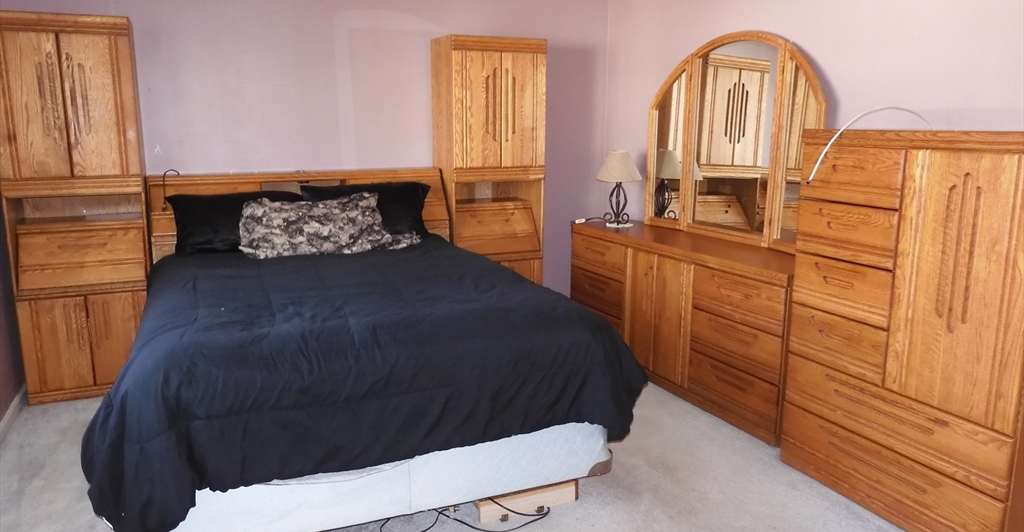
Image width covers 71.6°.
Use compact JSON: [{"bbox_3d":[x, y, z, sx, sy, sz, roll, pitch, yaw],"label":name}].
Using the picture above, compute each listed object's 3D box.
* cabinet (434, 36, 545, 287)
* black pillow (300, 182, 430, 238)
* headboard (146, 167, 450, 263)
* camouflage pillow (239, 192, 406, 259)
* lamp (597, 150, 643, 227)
[{"bbox_3d":[-0.152,-0.521,4.877,0.660,1.962,0.380,-6,12,-26],"label":"cabinet"},{"bbox_3d":[-0.889,-0.326,4.349,0.770,0.380,0.180,-6,-10,-26],"label":"black pillow"},{"bbox_3d":[-1.258,-0.018,4.474,1.760,1.140,0.280,-6,12,-26],"label":"headboard"},{"bbox_3d":[-1.071,-0.248,4.013,0.860,0.370,0.210,-6,-13,-26],"label":"camouflage pillow"},{"bbox_3d":[0.696,-0.513,4.639,0.300,0.490,0.300,0,11,0],"label":"lamp"}]

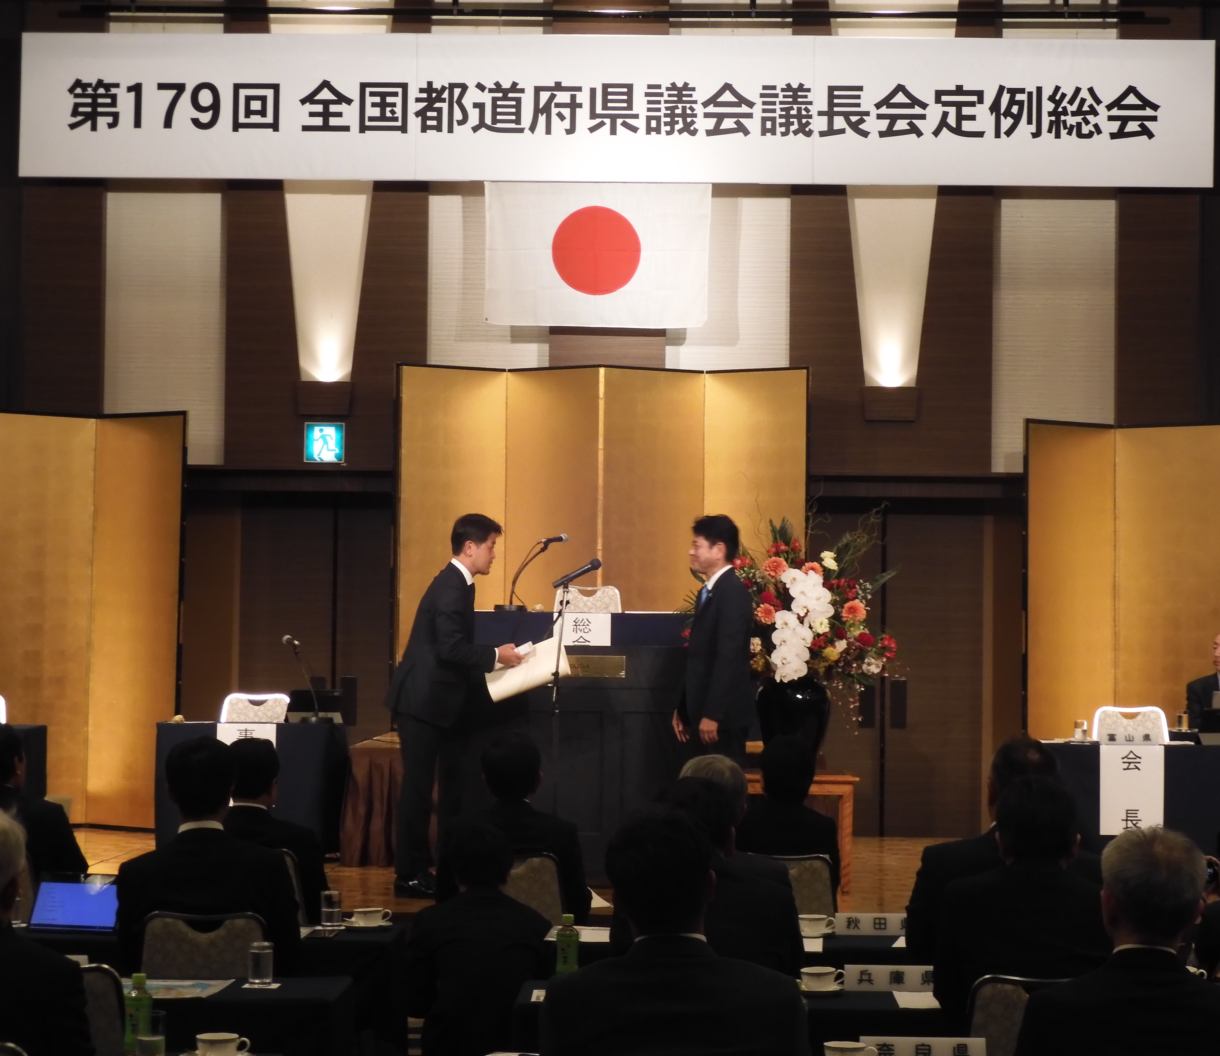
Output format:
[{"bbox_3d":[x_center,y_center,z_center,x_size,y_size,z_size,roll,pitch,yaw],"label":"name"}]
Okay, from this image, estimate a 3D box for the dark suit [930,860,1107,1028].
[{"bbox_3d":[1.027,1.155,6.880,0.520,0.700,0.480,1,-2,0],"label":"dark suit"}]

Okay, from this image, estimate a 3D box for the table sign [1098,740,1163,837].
[{"bbox_3d":[2.420,1.213,13.200,0.298,0.420,0.010,1,-1,0],"label":"table sign"}]

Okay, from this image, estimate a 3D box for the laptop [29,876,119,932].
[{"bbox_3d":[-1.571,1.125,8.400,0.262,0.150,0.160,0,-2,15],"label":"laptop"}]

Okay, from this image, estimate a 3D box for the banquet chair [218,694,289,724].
[{"bbox_3d":[-1.839,1.270,14.680,0.440,0.860,0.550,1,-1,0],"label":"banquet chair"}]

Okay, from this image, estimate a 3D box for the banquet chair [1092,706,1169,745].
[{"bbox_3d":[2.573,1.290,13.830,0.440,0.860,0.550,1,-1,0],"label":"banquet chair"}]

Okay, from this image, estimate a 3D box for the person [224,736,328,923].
[{"bbox_3d":[-1.255,1.341,10.200,0.490,1.220,0.720,0,-2,6],"label":"person"}]

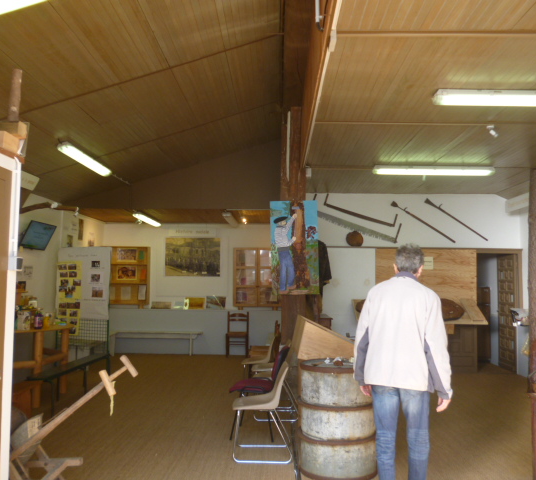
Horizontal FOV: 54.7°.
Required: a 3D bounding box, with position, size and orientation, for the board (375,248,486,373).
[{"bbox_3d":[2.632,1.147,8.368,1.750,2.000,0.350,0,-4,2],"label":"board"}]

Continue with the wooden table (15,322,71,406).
[{"bbox_3d":[-2.961,1.550,6.507,0.750,0.900,1.100,0,-4,2],"label":"wooden table"}]

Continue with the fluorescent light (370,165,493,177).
[{"bbox_3d":[2.072,-0.858,6.458,1.480,0.100,0.150,0,-4,2],"label":"fluorescent light"}]

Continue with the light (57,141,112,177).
[{"bbox_3d":[-2.126,-0.913,6.108,0.150,0.100,1.450,0,-4,2],"label":"light"}]

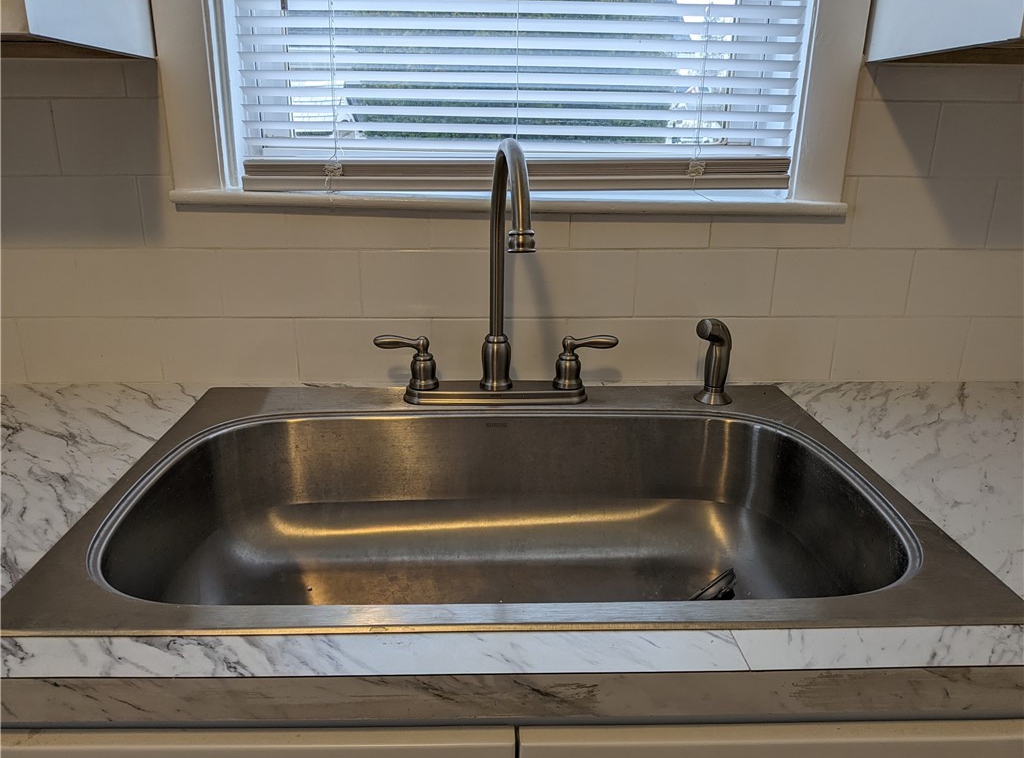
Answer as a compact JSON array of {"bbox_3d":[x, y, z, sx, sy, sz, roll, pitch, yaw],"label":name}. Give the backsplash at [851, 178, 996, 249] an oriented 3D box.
[{"bbox_3d":[0.593,-0.240,1.030,0.202,0.099,0.010,0,17,-1],"label":"backsplash"}]

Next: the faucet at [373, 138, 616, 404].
[{"bbox_3d":[-0.020,-0.110,0.860,0.337,0.344,0.248,0,17,-1],"label":"faucet"}]

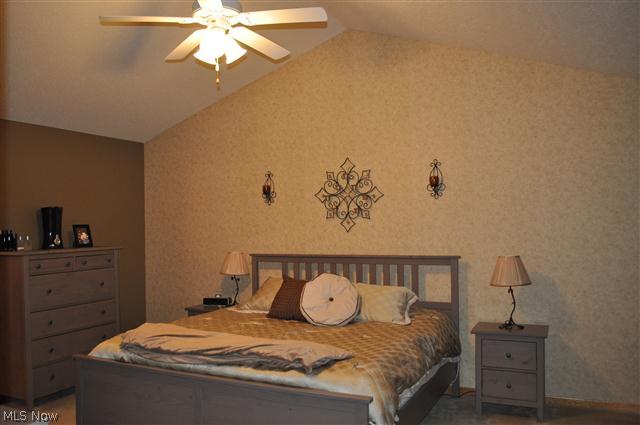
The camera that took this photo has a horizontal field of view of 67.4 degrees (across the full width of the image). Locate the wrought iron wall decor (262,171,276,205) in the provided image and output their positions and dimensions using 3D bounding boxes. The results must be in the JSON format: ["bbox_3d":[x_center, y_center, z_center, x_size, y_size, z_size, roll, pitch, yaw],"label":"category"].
[{"bbox_3d":[-0.534,-0.247,5.000,0.163,0.360,0.108,-2,-2,27],"label":"wrought iron wall decor"}]

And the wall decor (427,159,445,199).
[{"bbox_3d":[1.011,-0.291,4.205,0.158,0.353,0.108,-2,-2,27],"label":"wall decor"}]

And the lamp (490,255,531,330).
[{"bbox_3d":[1.497,0.622,3.760,0.300,0.561,0.300,-2,-2,27],"label":"lamp"}]

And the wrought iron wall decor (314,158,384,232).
[{"bbox_3d":[0.264,-0.170,4.626,0.734,0.724,0.034,-2,-2,27],"label":"wrought iron wall decor"}]

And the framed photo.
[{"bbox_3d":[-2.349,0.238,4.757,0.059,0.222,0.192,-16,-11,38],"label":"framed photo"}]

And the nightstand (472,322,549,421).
[{"bbox_3d":[1.485,1.220,3.733,0.532,0.640,0.374,-2,-2,27],"label":"nightstand"}]

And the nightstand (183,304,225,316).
[{"bbox_3d":[-1.098,1.319,5.061,0.532,0.640,0.374,-2,-2,27],"label":"nightstand"}]

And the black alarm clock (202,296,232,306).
[{"bbox_3d":[-1.105,0.951,5.094,0.286,0.084,0.118,-1,-2,12],"label":"black alarm clock"}]

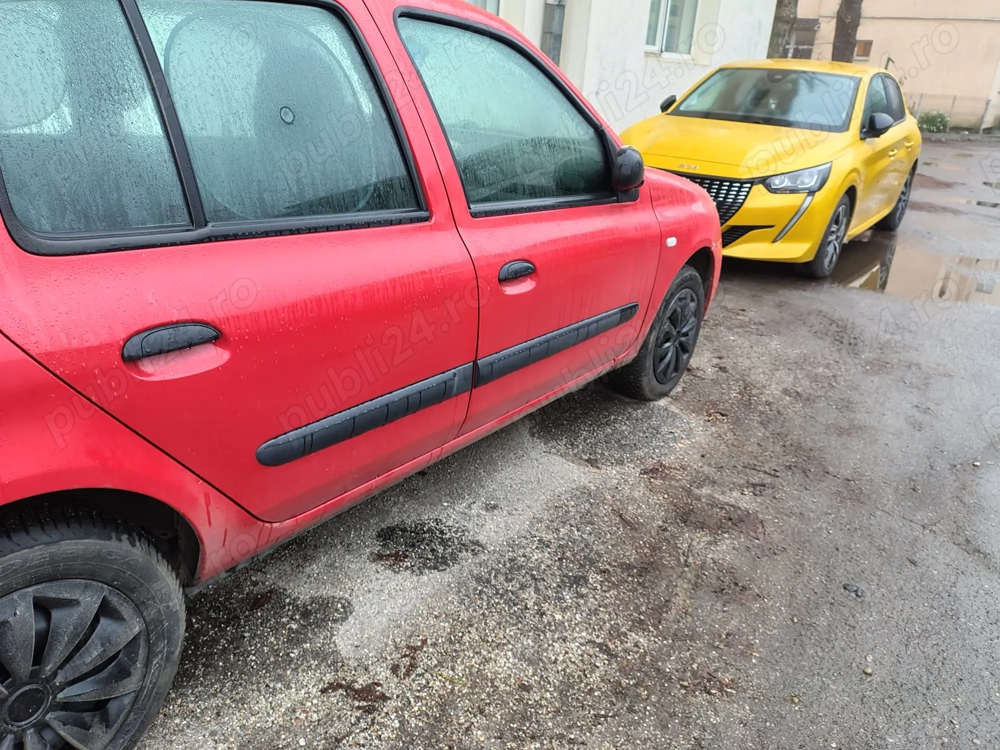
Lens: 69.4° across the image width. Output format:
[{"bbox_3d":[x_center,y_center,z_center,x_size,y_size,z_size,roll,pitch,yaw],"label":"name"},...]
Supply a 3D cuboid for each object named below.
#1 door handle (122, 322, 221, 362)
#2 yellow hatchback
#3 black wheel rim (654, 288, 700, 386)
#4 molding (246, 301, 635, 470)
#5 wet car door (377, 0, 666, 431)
[{"bbox_3d":[-0.517,-0.053,1.144,0.035,0.050,0.165,18,26,33],"label":"door handle"},{"bbox_3d":[2.520,-1.942,6.430,1.790,1.440,4.050,18,27,34],"label":"yellow hatchback"},{"bbox_3d":[0.711,-0.162,3.010,0.090,0.395,0.395,18,26,33],"label":"black wheel rim"},{"bbox_3d":[-0.007,-0.034,1.906,0.036,0.080,1.510,18,24,33],"label":"molding"},{"bbox_3d":[0.143,-0.461,2.123,0.250,1.020,1.170,18,26,33],"label":"wet car door"}]

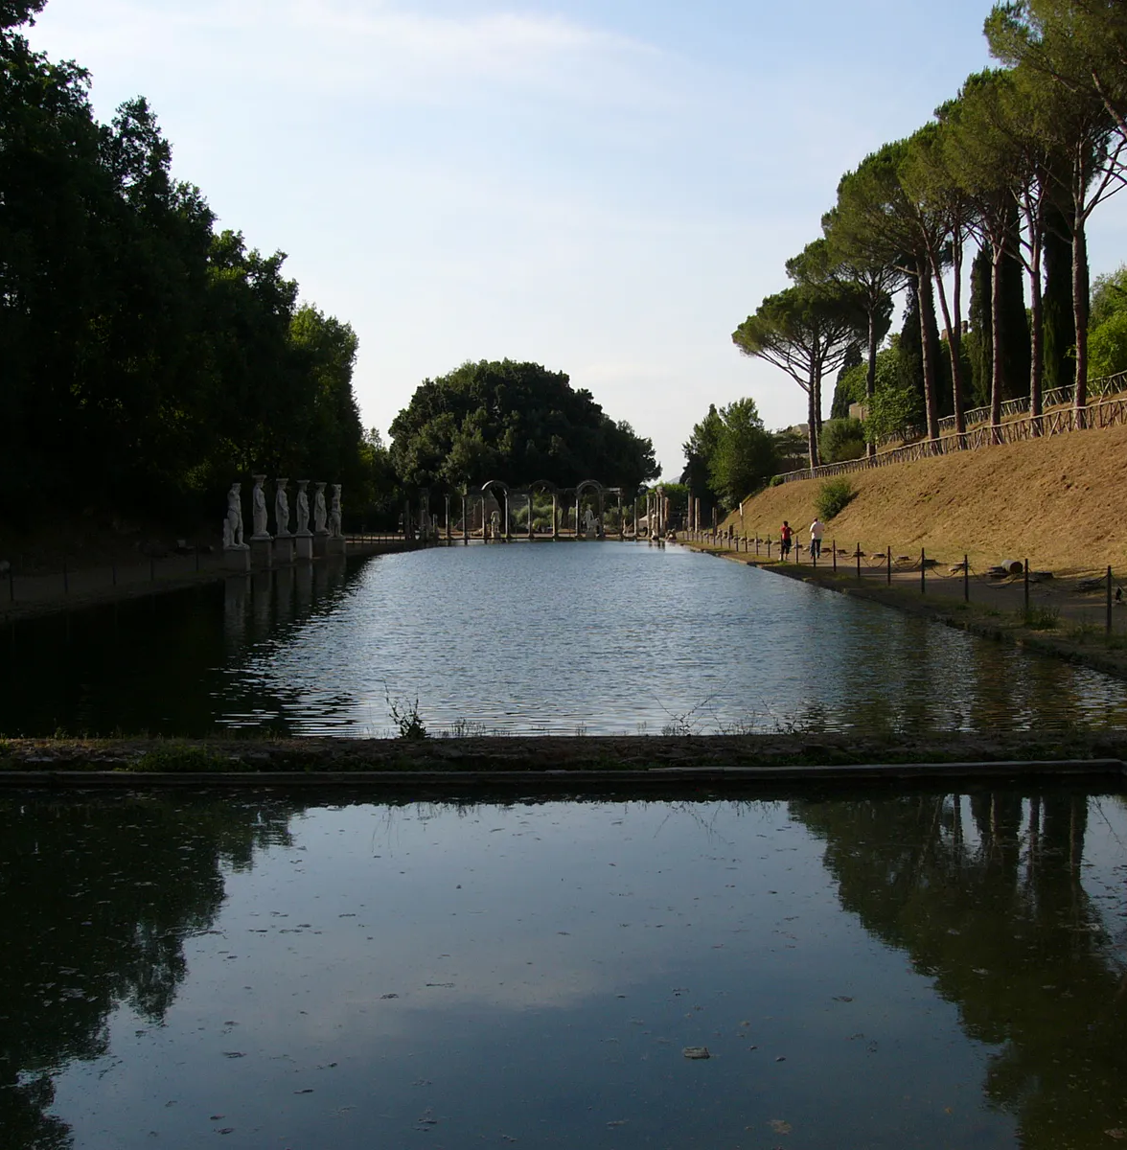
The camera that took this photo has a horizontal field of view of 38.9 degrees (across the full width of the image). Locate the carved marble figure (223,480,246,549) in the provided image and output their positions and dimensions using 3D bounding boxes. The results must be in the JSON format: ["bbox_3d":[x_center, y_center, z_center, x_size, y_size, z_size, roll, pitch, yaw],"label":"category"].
[{"bbox_3d":[-11.711,-2.107,57.000,0.750,2.400,0.750,0,2,12],"label":"carved marble figure"}]

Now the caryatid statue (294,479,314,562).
[{"bbox_3d":[-11.504,-2.423,70.900,0.720,3.520,0.720,0,2,0],"label":"caryatid statue"}]

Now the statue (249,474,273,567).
[{"bbox_3d":[-11.551,-2.027,60.900,0.750,3.520,0.750,0,2,0],"label":"statue"}]

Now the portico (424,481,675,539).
[{"bbox_3d":[-0.954,-4.685,115.500,18.600,4.300,5.500,0,2,0],"label":"portico"}]

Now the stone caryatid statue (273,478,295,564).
[{"bbox_3d":[-11.517,-2.224,65.800,0.720,3.520,0.720,0,2,0],"label":"stone caryatid statue"}]

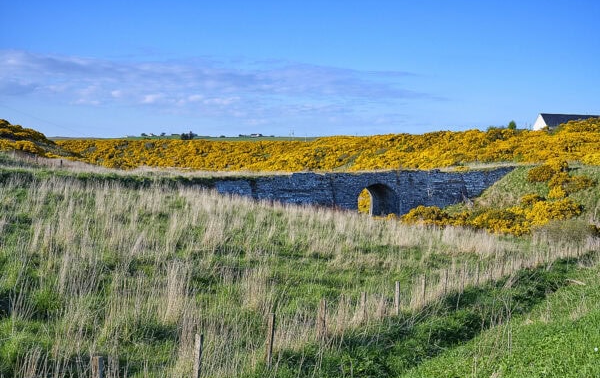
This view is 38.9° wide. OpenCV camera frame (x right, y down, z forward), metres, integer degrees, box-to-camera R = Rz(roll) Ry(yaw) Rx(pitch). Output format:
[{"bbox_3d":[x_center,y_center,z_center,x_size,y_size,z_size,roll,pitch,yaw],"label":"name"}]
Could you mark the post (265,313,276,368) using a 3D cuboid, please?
[{"bbox_3d":[-0.586,3.008,16.875,0.100,1.080,0.100,4,4,24],"label":"post"}]

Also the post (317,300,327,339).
[{"bbox_3d":[0.497,3.027,19.375,0.100,1.000,0.100,2,4,24],"label":"post"}]

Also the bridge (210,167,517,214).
[{"bbox_3d":[4.970,0.432,77.114,28.600,4.600,6.800,-1,4,-17],"label":"bridge"}]

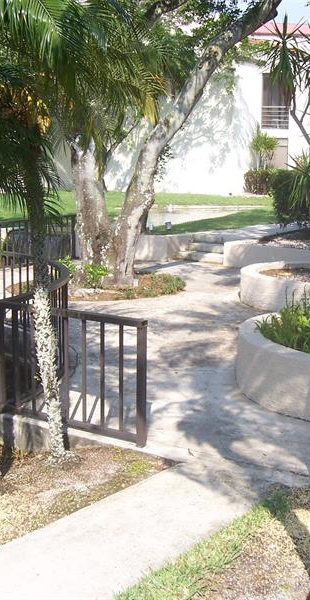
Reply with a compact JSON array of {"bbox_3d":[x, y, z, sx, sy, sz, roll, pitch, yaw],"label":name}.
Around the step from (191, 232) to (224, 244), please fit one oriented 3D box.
[{"bbox_3d":[1.277,-1.419,18.168,0.800,0.170,0.400,4,10,20],"label":"step"}]

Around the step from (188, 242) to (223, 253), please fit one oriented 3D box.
[{"bbox_3d":[1.174,-1.169,17.704,0.930,0.160,0.400,5,11,24],"label":"step"}]

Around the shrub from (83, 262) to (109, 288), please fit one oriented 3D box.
[{"bbox_3d":[-0.985,-0.442,13.267,0.440,0.450,0.450,1,10,0],"label":"shrub"}]

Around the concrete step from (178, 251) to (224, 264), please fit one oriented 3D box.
[{"bbox_3d":[1.052,-0.943,17.326,1.120,0.170,0.400,6,11,28],"label":"concrete step"}]

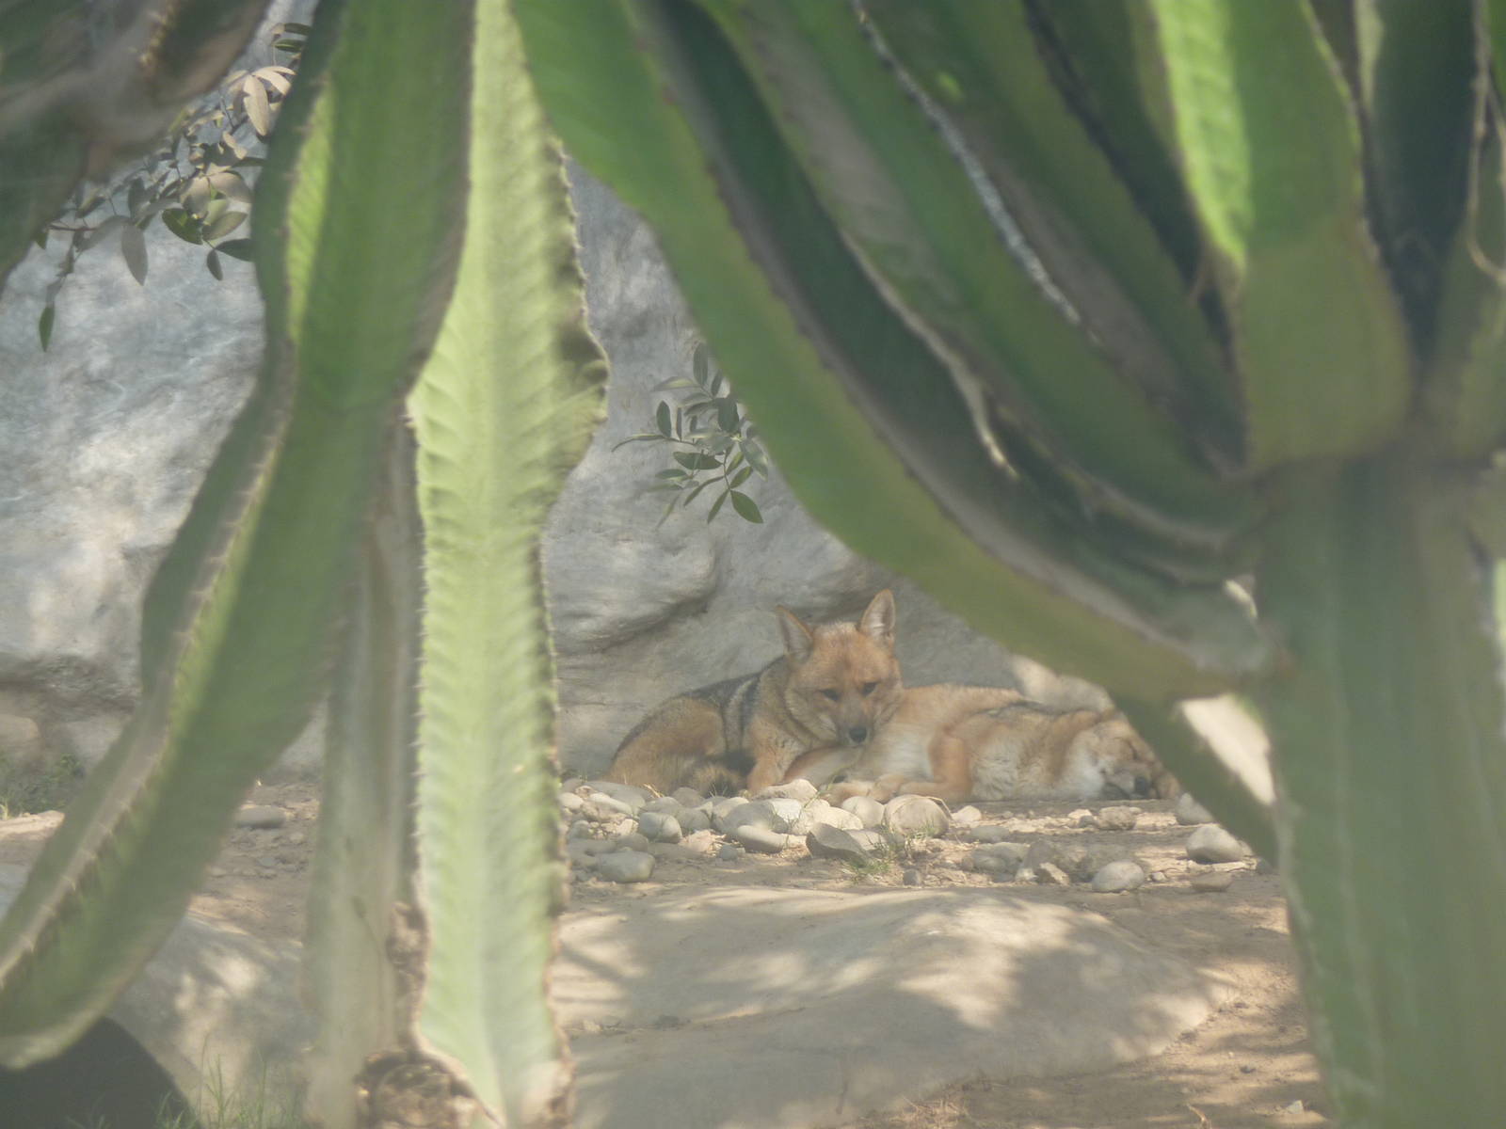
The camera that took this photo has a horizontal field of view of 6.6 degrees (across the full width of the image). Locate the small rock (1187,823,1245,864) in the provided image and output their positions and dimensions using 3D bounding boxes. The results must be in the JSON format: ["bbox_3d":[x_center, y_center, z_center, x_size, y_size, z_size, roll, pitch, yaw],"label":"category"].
[{"bbox_3d":[0.528,0.319,14.879,0.067,0.045,0.054,0,4,0],"label":"small rock"}]

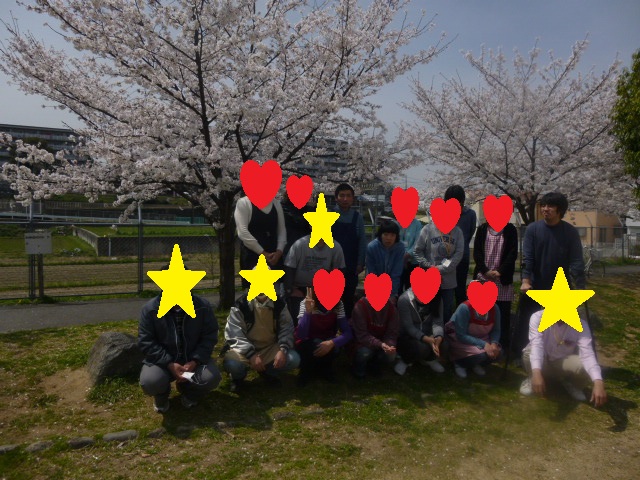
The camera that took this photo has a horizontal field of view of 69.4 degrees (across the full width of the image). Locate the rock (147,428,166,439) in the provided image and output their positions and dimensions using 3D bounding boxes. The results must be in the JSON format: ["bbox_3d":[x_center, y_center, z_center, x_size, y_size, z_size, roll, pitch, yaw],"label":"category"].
[{"bbox_3d":[-0.985,1.168,2.785,0.115,0.055,0.090,0,0,-19],"label":"rock"}]

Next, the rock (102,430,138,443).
[{"bbox_3d":[-1.183,1.165,2.740,0.195,0.060,0.105,0,0,-19],"label":"rock"}]

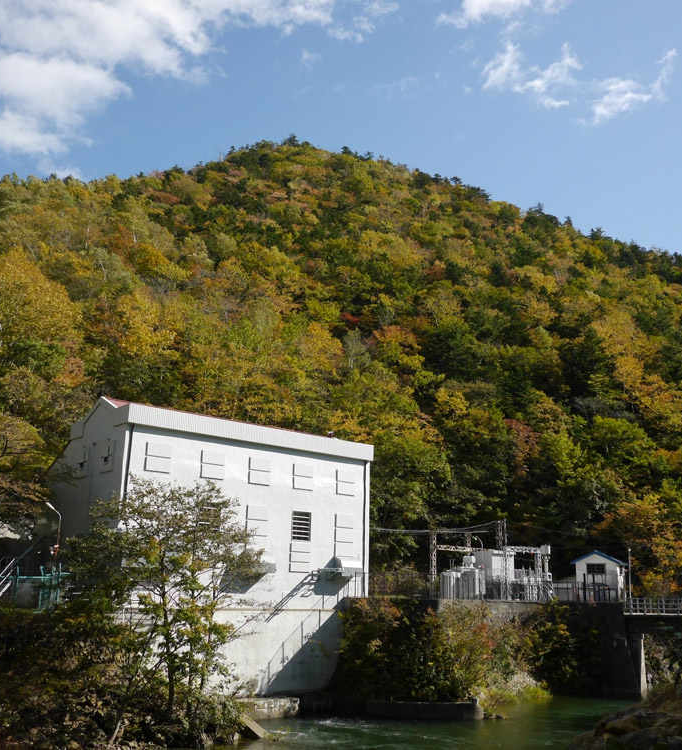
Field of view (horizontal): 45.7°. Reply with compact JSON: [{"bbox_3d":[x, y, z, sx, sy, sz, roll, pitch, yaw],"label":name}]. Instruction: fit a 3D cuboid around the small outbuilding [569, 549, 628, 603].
[{"bbox_3d":[22.169,17.251,69.000,4.090,4.205,4.900,-6,-17,25],"label":"small outbuilding"}]

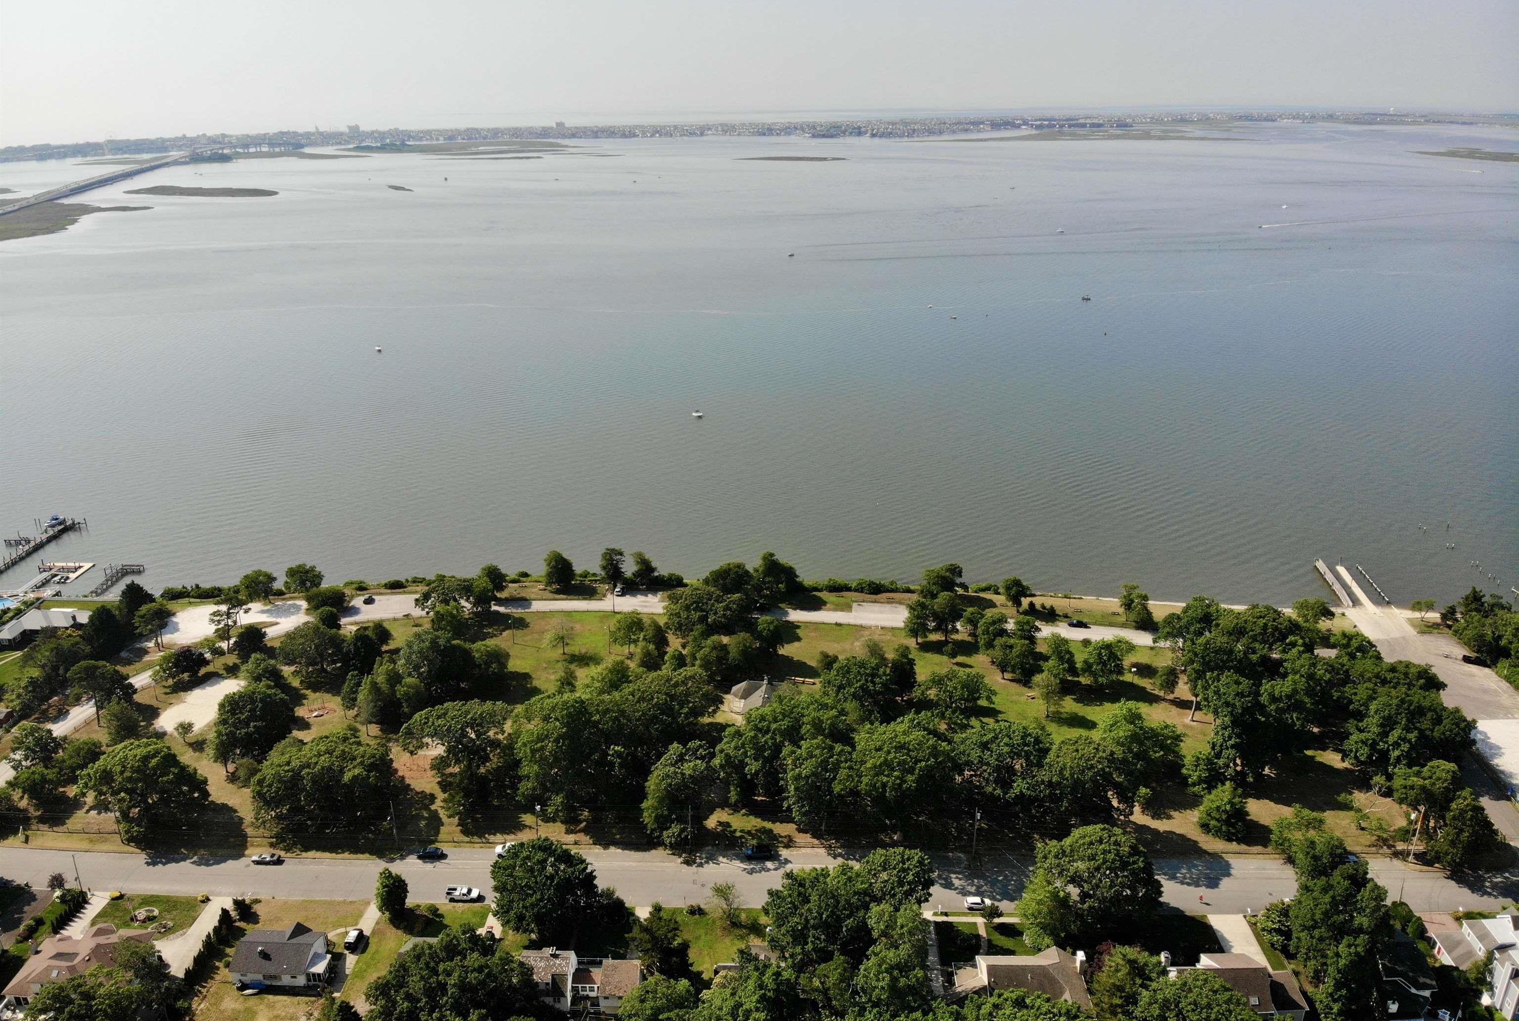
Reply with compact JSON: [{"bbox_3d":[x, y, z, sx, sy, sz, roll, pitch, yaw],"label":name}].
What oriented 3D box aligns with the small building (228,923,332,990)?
[{"bbox_3d":[-69.390,65.202,154.701,13.400,4.500,8.400,0,21,2],"label":"small building"}]

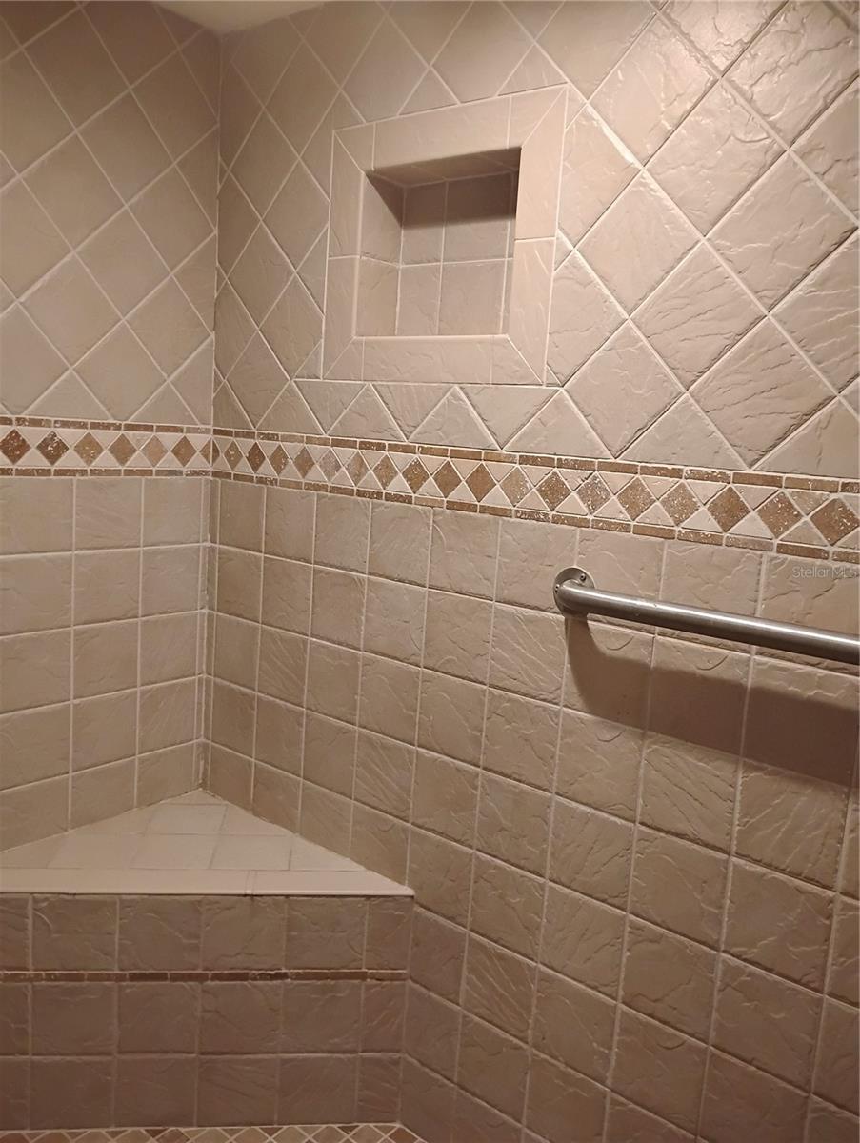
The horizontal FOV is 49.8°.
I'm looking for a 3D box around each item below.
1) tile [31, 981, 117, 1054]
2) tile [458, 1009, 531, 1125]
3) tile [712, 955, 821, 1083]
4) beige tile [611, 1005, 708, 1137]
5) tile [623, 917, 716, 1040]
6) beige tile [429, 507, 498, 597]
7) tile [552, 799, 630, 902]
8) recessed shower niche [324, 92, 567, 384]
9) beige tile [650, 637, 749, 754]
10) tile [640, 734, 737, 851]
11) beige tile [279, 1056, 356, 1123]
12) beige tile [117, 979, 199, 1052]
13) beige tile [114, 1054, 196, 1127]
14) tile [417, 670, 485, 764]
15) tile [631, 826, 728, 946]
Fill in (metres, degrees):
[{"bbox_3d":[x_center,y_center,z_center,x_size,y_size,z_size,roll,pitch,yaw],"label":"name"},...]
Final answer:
[{"bbox_3d":[-0.675,0.847,1.757,0.151,0.151,0.012,3,8,-7],"label":"tile"},{"bbox_3d":[0.121,0.912,1.713,0.151,0.151,0.012,10,11,39],"label":"tile"},{"bbox_3d":[0.501,0.676,1.386,0.150,0.150,0.010,11,11,39],"label":"tile"},{"bbox_3d":[0.374,0.809,1.510,0.150,0.150,0.010,10,10,39],"label":"beige tile"},{"bbox_3d":[0.385,0.652,1.488,0.150,0.150,0.010,10,10,39],"label":"tile"},{"bbox_3d":[0.064,-0.035,1.677,0.151,0.151,0.012,10,11,39],"label":"beige tile"},{"bbox_3d":[0.273,0.475,1.564,0.150,0.150,0.010,10,10,39],"label":"tile"},{"bbox_3d":[0.035,-0.593,1.732,0.536,0.479,0.115,10,10,39],"label":"recessed shower niche"},{"bbox_3d":[0.411,0.185,1.408,0.151,0.151,0.012,10,11,39],"label":"beige tile"},{"bbox_3d":[0.402,0.343,1.439,0.150,0.150,0.010,11,11,39],"label":"tile"},{"bbox_3d":[-0.225,1.043,1.868,0.150,0.147,0.010,3,8,-7],"label":"beige tile"},{"bbox_3d":[-0.530,0.873,1.808,0.150,0.150,0.010,3,8,-7],"label":"beige tile"},{"bbox_3d":[-0.541,1.026,1.830,0.150,0.147,0.010,3,8,-7],"label":"beige tile"},{"bbox_3d":[0.041,0.276,1.733,0.150,0.150,0.010,11,11,39],"label":"tile"},{"bbox_3d":[0.390,0.494,1.452,0.151,0.151,0.012,10,11,39],"label":"tile"}]

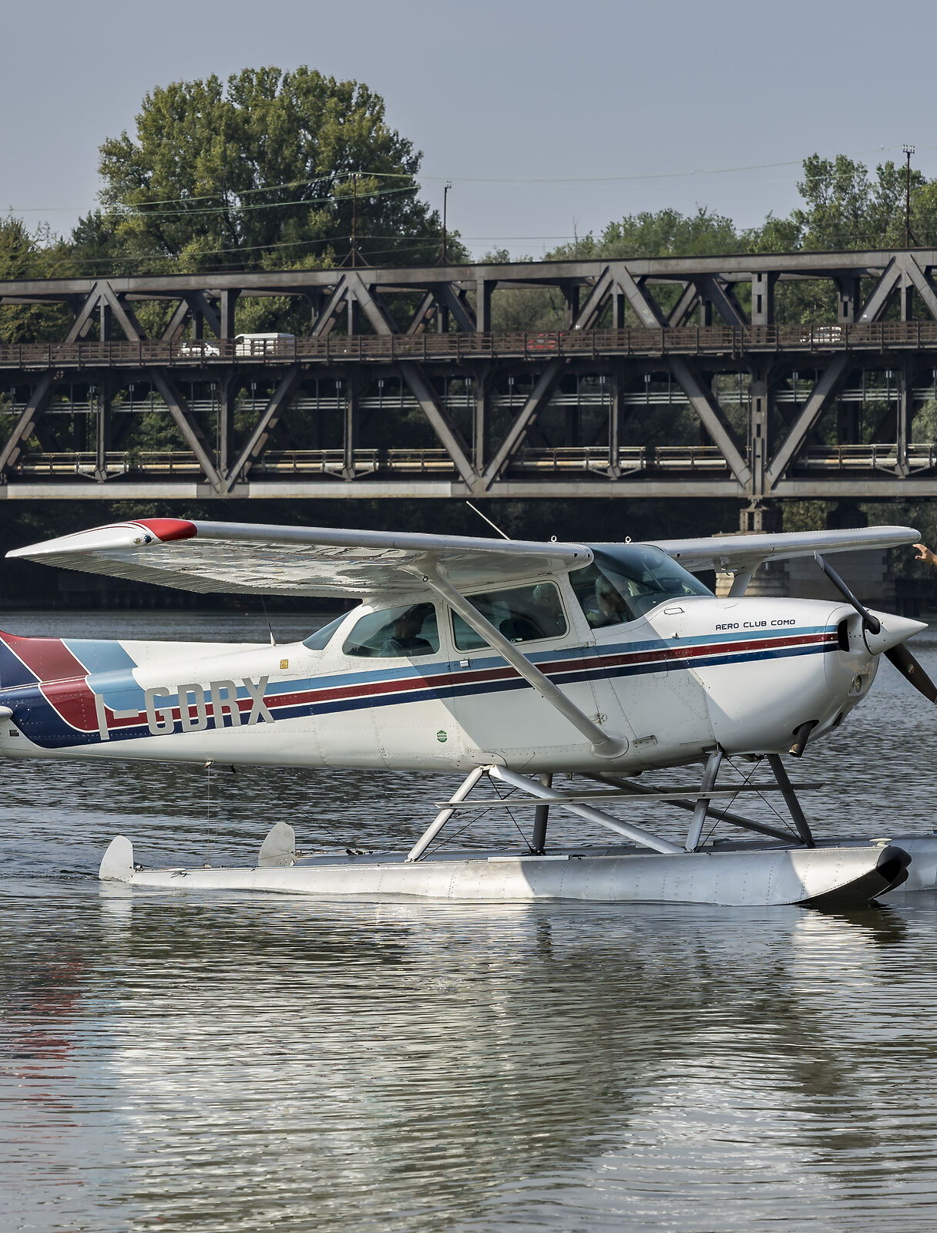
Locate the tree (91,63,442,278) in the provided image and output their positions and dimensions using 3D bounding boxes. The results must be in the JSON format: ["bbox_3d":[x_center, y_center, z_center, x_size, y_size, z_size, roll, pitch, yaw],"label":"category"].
[{"bbox_3d":[-15.695,-26.400,420.000,26.500,33.000,26.000,0,0,0],"label":"tree"}]

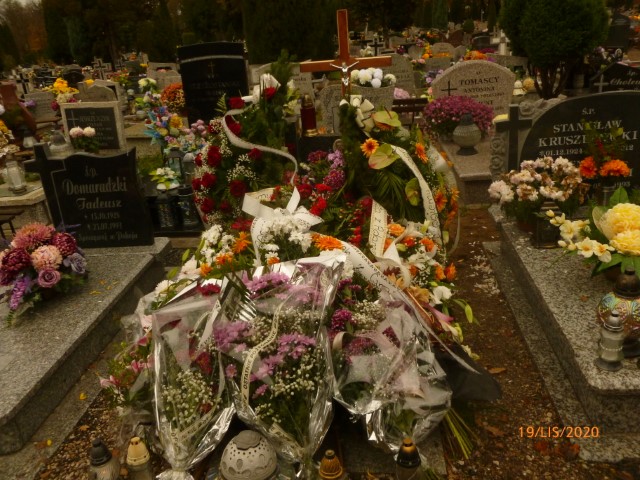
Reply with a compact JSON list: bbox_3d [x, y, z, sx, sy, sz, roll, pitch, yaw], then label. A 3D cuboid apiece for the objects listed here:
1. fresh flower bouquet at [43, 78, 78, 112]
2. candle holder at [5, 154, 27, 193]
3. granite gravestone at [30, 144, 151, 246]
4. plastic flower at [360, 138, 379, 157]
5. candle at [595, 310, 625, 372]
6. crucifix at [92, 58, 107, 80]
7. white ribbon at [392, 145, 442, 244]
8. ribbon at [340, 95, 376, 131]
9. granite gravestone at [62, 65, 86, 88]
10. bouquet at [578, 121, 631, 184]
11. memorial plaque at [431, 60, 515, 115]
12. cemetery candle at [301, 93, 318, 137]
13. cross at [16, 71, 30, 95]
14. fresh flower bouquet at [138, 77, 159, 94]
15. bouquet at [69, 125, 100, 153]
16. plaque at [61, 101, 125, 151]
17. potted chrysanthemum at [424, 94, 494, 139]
[{"bbox_3d":[-3.657,-2.035,7.300,0.478,0.464,0.382,-1,20,7],"label":"fresh flower bouquet"},{"bbox_3d":[-2.704,-0.590,4.600,0.145,0.345,0.145,-1,20,7],"label":"candle holder"},{"bbox_3d":[-1.440,-0.288,3.292,0.687,0.687,0.100,-3,23,5],"label":"granite gravestone"},{"bbox_3d":[0.261,-0.487,2.728,0.094,0.094,0.045,-2,11,8],"label":"plastic flower"},{"bbox_3d":[1.091,0.364,1.922,0.103,0.226,0.103,-2,22,8],"label":"candle"},{"bbox_3d":[-5.239,-4.039,12.300,0.320,0.500,0.090,-3,23,5],"label":"crucifix"},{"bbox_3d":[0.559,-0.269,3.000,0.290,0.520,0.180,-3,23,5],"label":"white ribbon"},{"bbox_3d":[0.223,-0.753,3.080,0.220,0.210,0.130,-3,23,5],"label":"ribbon"},{"bbox_3d":[-5.755,-3.808,12.379,0.530,0.680,0.120,-3,23,5],"label":"granite gravestone"},{"bbox_3d":[1.638,-0.504,2.980,0.260,0.310,0.220,-3,23,5],"label":"bouquet"},{"bbox_3d":[1.548,-1.482,5.307,0.819,0.702,0.140,-3,23,5],"label":"memorial plaque"},{"bbox_3d":[-0.064,-0.763,3.177,0.098,0.250,0.098,-2,22,8],"label":"cemetery candle"},{"bbox_3d":[-5.492,-2.902,9.599,0.250,0.430,0.060,-2,22,8],"label":"cross"},{"bbox_3d":[-2.650,-2.387,8.000,0.270,0.250,0.250,-3,23,5],"label":"fresh flower bouquet"},{"bbox_3d":[-2.393,-1.021,5.260,0.290,0.280,0.220,-2,22,8],"label":"bouquet"},{"bbox_3d":[-2.623,-1.294,6.000,0.607,0.587,0.120,-1,20,7],"label":"plaque"},{"bbox_3d":[1.492,-1.308,5.600,0.754,0.512,0.716,-1,20,7],"label":"potted chrysanthemum"}]

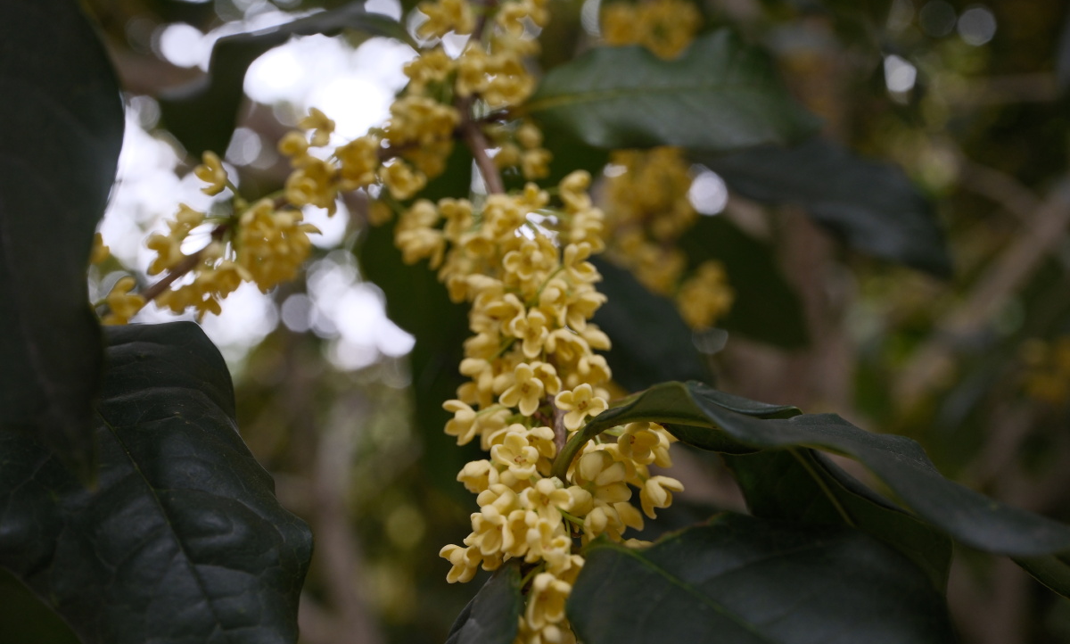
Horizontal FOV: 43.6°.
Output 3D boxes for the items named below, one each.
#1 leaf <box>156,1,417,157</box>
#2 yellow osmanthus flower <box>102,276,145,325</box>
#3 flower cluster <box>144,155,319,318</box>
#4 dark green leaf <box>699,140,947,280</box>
[{"bbox_3d":[-0.063,-0.062,0.340,0.063,0.034,0.036,0,-12,0],"label":"leaf"},{"bbox_3d":[-0.099,-0.005,0.320,0.009,0.011,0.009,-11,-16,43],"label":"yellow osmanthus flower"},{"bbox_3d":[-0.073,-0.020,0.320,0.040,0.037,0.036,0,-12,0],"label":"flower cluster"},{"bbox_3d":[0.091,-0.036,0.420,0.085,0.033,0.016,23,-41,-2],"label":"dark green leaf"}]

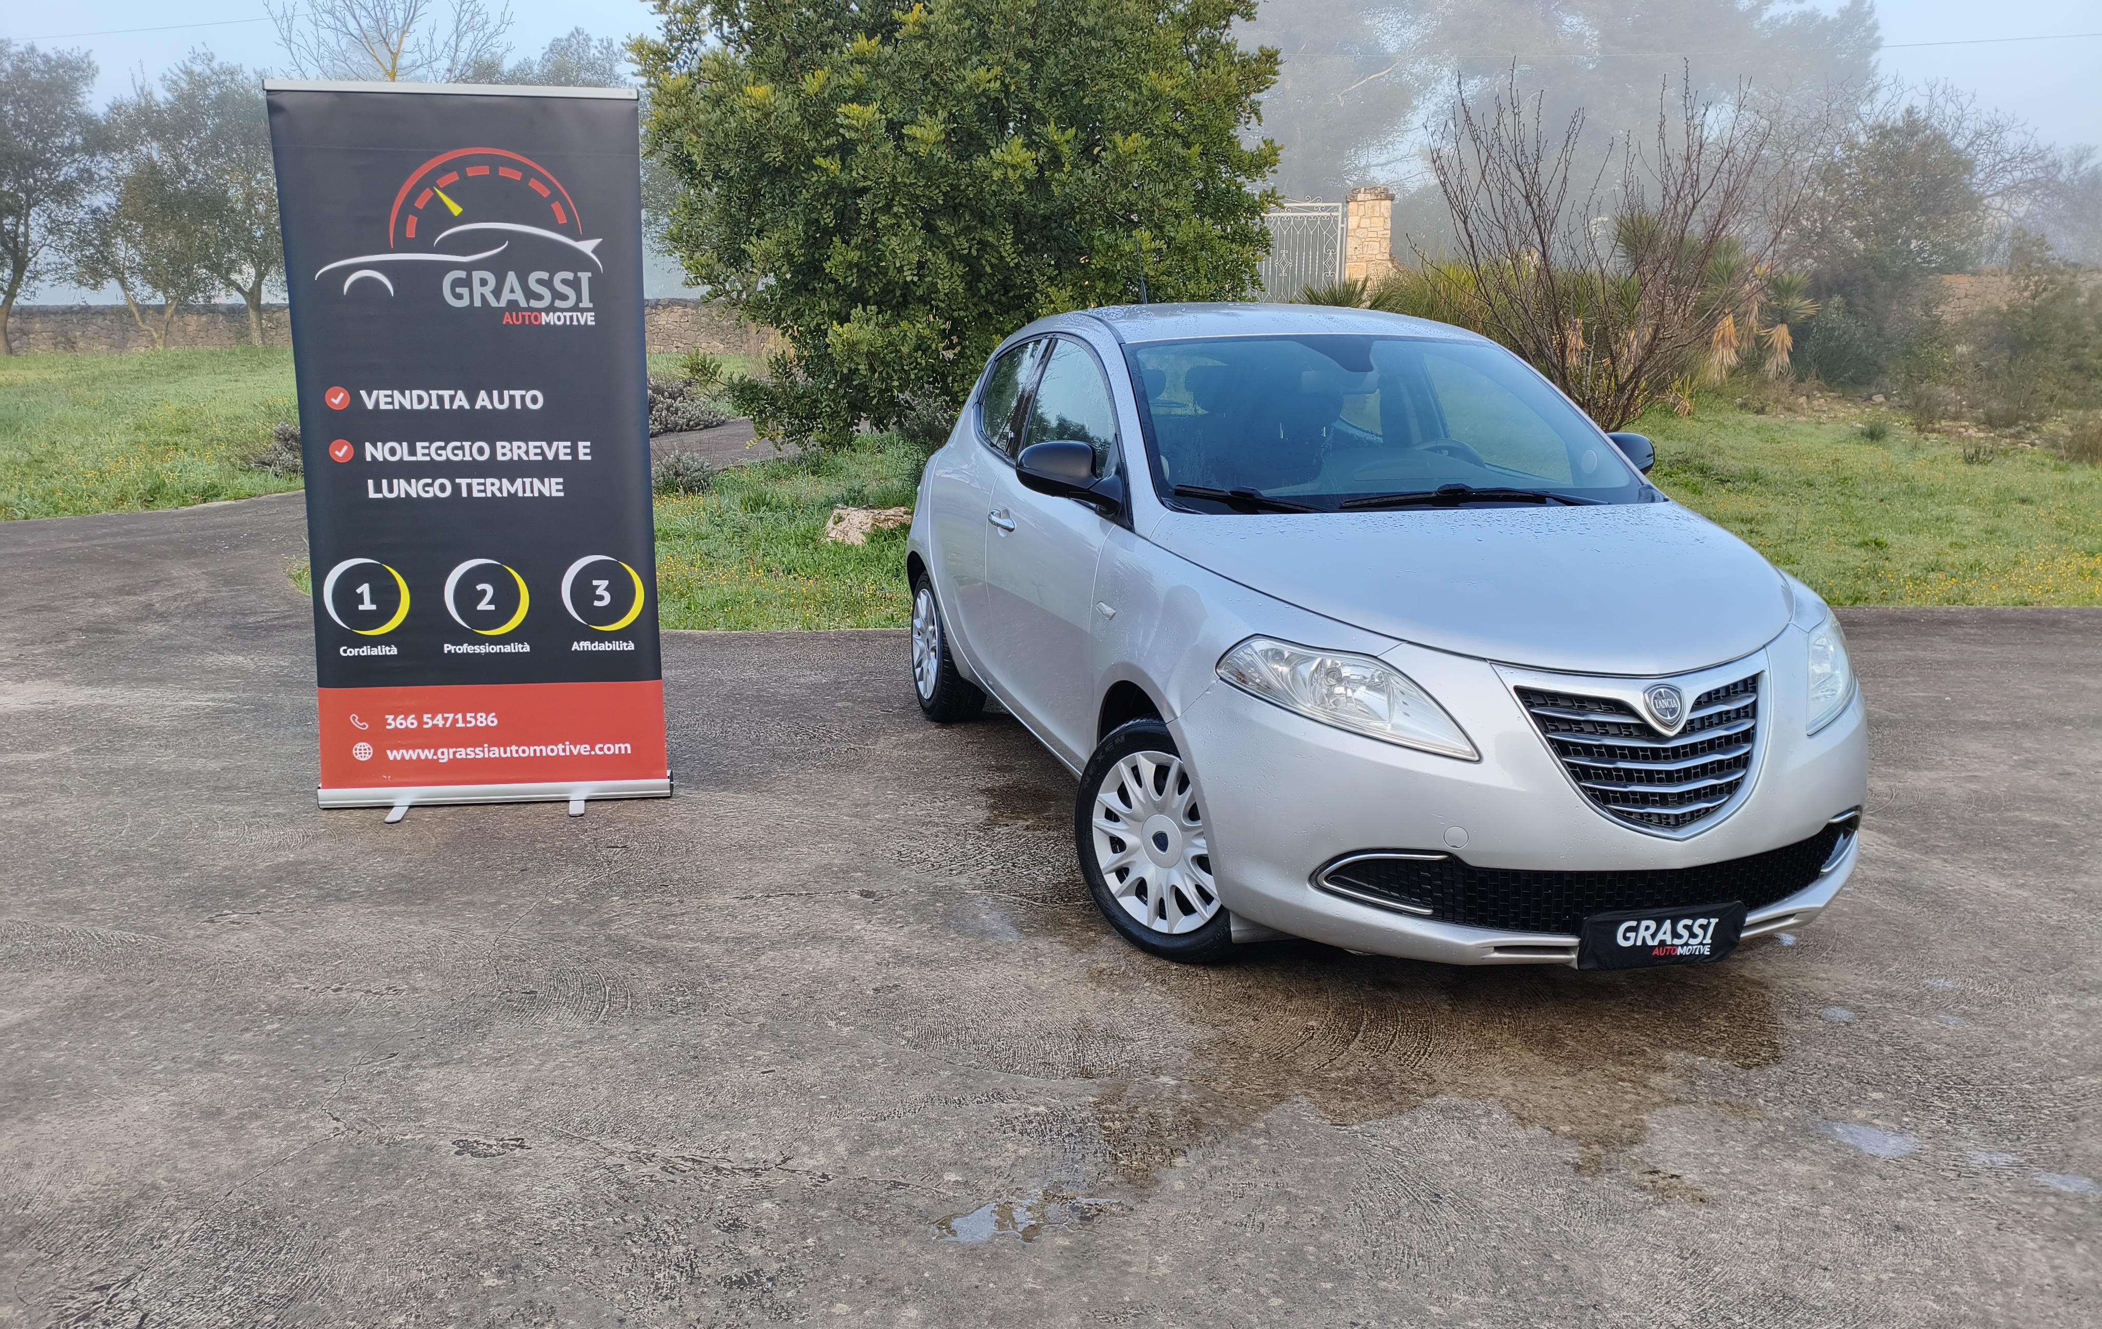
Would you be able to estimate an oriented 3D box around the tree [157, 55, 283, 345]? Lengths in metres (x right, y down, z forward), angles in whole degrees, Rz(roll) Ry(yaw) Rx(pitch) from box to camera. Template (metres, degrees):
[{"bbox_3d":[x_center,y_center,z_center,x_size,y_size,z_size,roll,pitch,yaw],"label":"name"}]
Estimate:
[{"bbox_3d":[-18.704,-10.872,37.000,4.503,6.850,4.300,0,12,0],"label":"tree"}]

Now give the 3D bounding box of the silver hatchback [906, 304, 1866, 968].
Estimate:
[{"bbox_3d":[0.685,-0.325,4.885,1.760,1.520,3.840,-4,13,-17],"label":"silver hatchback"}]

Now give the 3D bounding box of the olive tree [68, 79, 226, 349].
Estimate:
[{"bbox_3d":[-21.206,-10.507,37.000,3.656,6.273,3.700,0,12,0],"label":"olive tree"}]

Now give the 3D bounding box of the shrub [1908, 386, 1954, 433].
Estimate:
[{"bbox_3d":[10.872,-3.154,19.500,0.588,0.568,0.600,0,12,0],"label":"shrub"}]

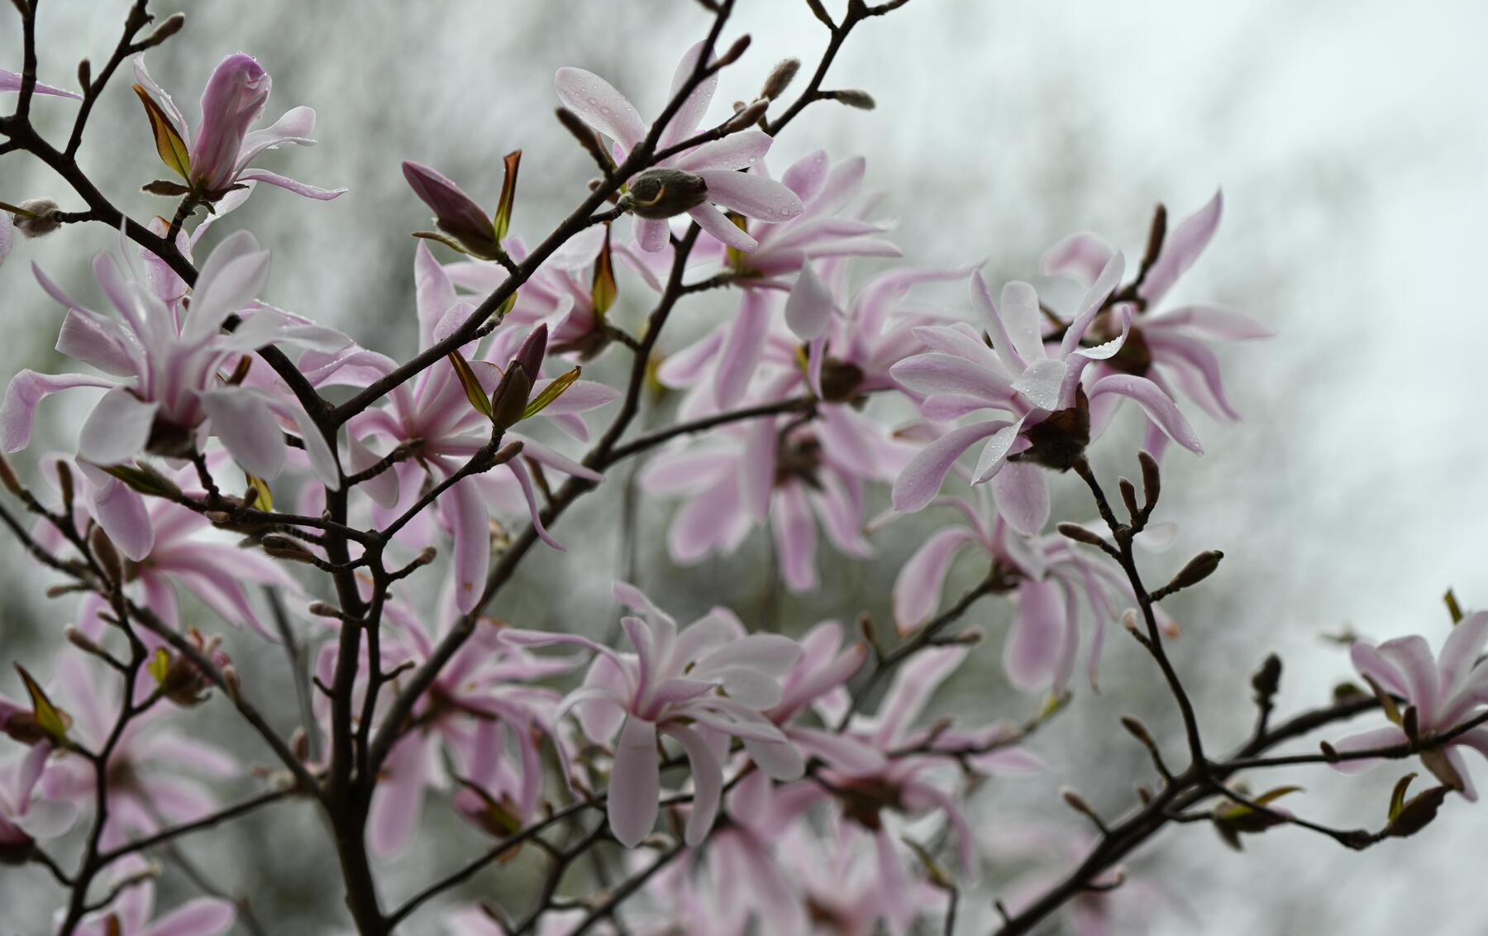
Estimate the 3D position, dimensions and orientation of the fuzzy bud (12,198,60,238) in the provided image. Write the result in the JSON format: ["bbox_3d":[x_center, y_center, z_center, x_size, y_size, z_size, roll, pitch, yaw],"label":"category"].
[{"bbox_3d":[-0.255,-0.090,1.560,0.018,0.013,0.013,-6,1,-12],"label":"fuzzy bud"}]

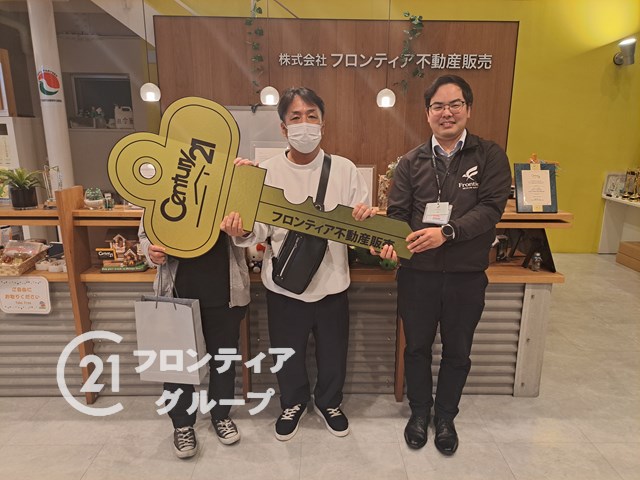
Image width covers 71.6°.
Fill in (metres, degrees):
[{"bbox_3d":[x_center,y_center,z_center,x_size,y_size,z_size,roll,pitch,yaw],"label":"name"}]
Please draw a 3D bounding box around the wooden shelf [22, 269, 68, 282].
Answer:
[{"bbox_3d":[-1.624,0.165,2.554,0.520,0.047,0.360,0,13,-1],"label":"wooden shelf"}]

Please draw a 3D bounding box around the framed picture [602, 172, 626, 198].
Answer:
[{"bbox_3d":[3.607,-0.638,5.414,0.280,0.290,0.090,11,17,38],"label":"framed picture"}]

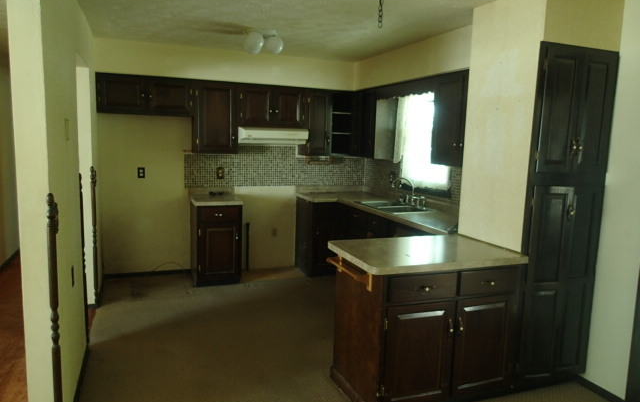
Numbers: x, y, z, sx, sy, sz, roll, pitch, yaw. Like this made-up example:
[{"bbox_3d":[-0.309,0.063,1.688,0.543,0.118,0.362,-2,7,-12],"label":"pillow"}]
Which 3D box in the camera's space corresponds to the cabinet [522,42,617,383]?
[{"bbox_3d":[1.428,0.114,3.171,0.622,2.163,0.612,-1,8,-21],"label":"cabinet"}]

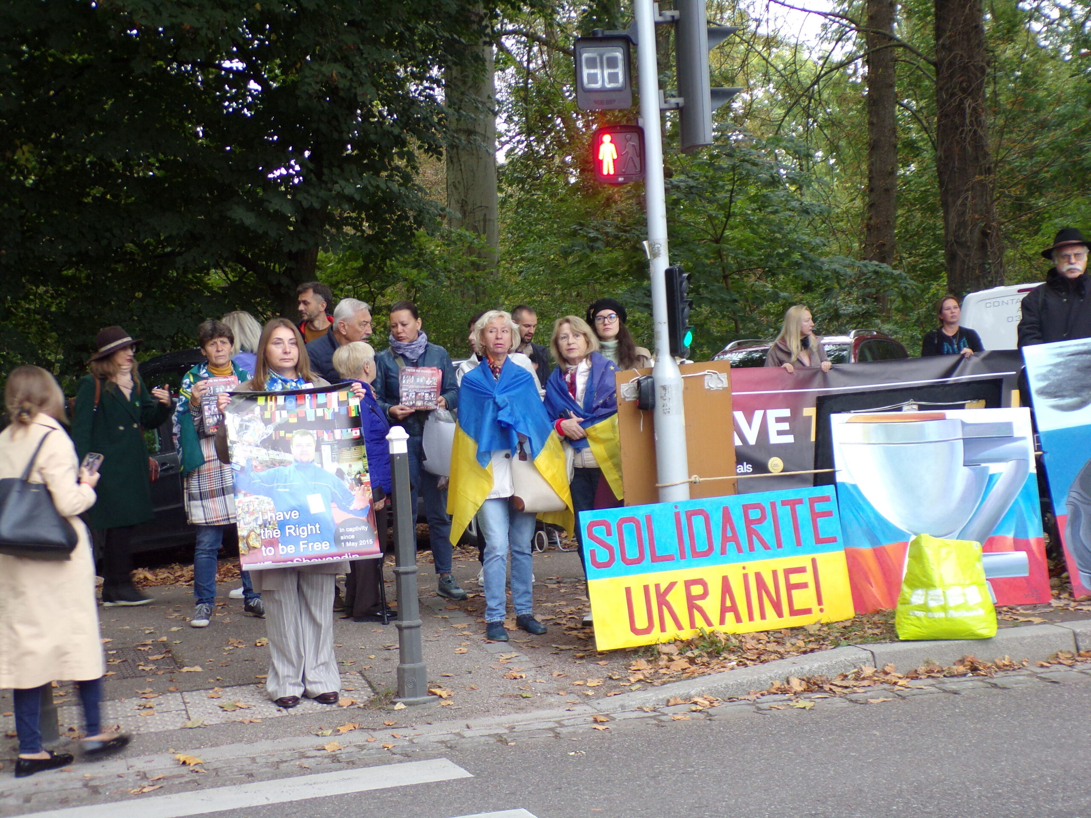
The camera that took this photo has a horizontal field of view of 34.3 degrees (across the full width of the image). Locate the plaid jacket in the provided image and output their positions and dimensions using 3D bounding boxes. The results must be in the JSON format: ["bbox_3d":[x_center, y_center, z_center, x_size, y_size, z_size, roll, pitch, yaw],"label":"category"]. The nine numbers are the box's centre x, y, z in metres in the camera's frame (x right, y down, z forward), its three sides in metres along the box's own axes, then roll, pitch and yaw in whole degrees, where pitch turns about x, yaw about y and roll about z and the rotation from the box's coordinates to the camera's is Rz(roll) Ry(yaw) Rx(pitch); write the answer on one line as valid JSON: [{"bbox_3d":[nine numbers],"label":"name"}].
[{"bbox_3d":[-1.796,0.189,9.650,0.450,0.900,0.330,-4,4,-8],"label":"plaid jacket"}]

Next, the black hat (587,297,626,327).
[{"bbox_3d":[0.346,-0.545,9.950,0.235,0.165,0.250,-3,3,2],"label":"black hat"}]

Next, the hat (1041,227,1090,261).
[{"bbox_3d":[2.769,-0.874,9.300,0.300,0.155,0.330,-6,3,14],"label":"hat"}]

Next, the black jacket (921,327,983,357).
[{"bbox_3d":[2.918,-0.289,12.600,0.470,0.620,0.280,-3,3,3],"label":"black jacket"}]

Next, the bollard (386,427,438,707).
[{"bbox_3d":[-0.596,0.670,7.600,0.190,1.190,0.190,-5,4,-16],"label":"bollard"}]

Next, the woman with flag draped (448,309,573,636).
[{"bbox_3d":[-0.172,0.338,8.800,0.620,1.640,0.450,-4,4,-2],"label":"woman with flag draped"}]

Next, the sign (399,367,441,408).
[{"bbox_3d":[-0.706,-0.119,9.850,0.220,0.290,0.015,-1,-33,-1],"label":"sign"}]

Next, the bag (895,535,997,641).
[{"bbox_3d":[1.875,0.831,8.306,0.450,0.470,0.220,-3,3,3],"label":"bag"}]

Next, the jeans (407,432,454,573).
[{"bbox_3d":[-0.655,0.513,9.800,0.340,0.850,0.280,-3,4,5],"label":"jeans"}]

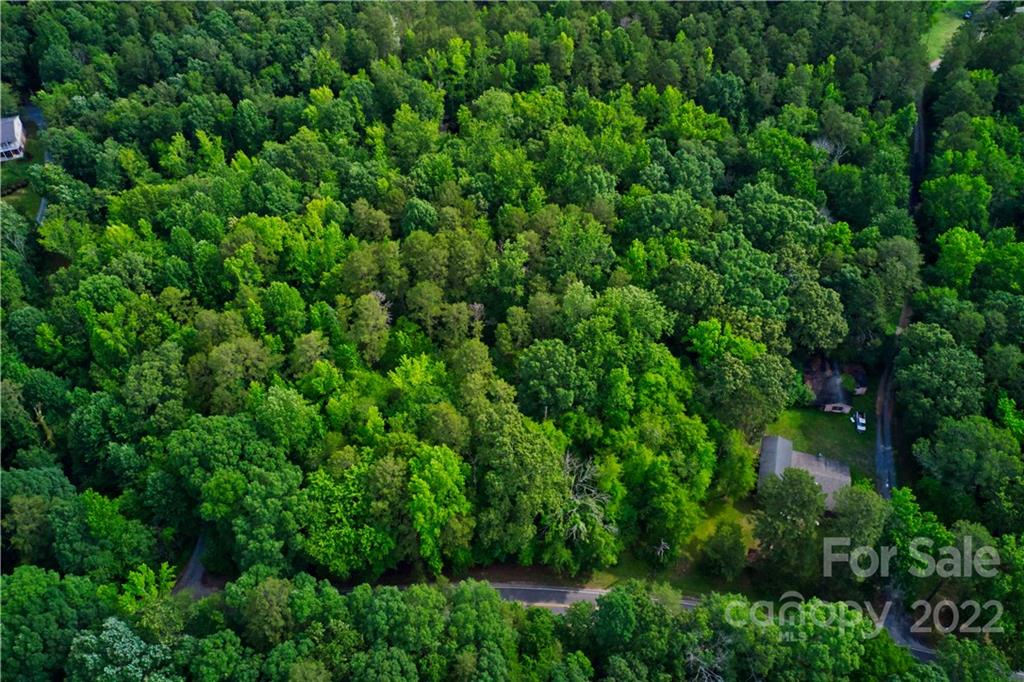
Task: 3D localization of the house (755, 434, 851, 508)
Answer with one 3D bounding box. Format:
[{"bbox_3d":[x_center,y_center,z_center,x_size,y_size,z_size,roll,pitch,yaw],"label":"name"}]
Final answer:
[{"bbox_3d":[57.528,26.279,156.892,17.000,5.000,14.600,11,45,11],"label":"house"}]

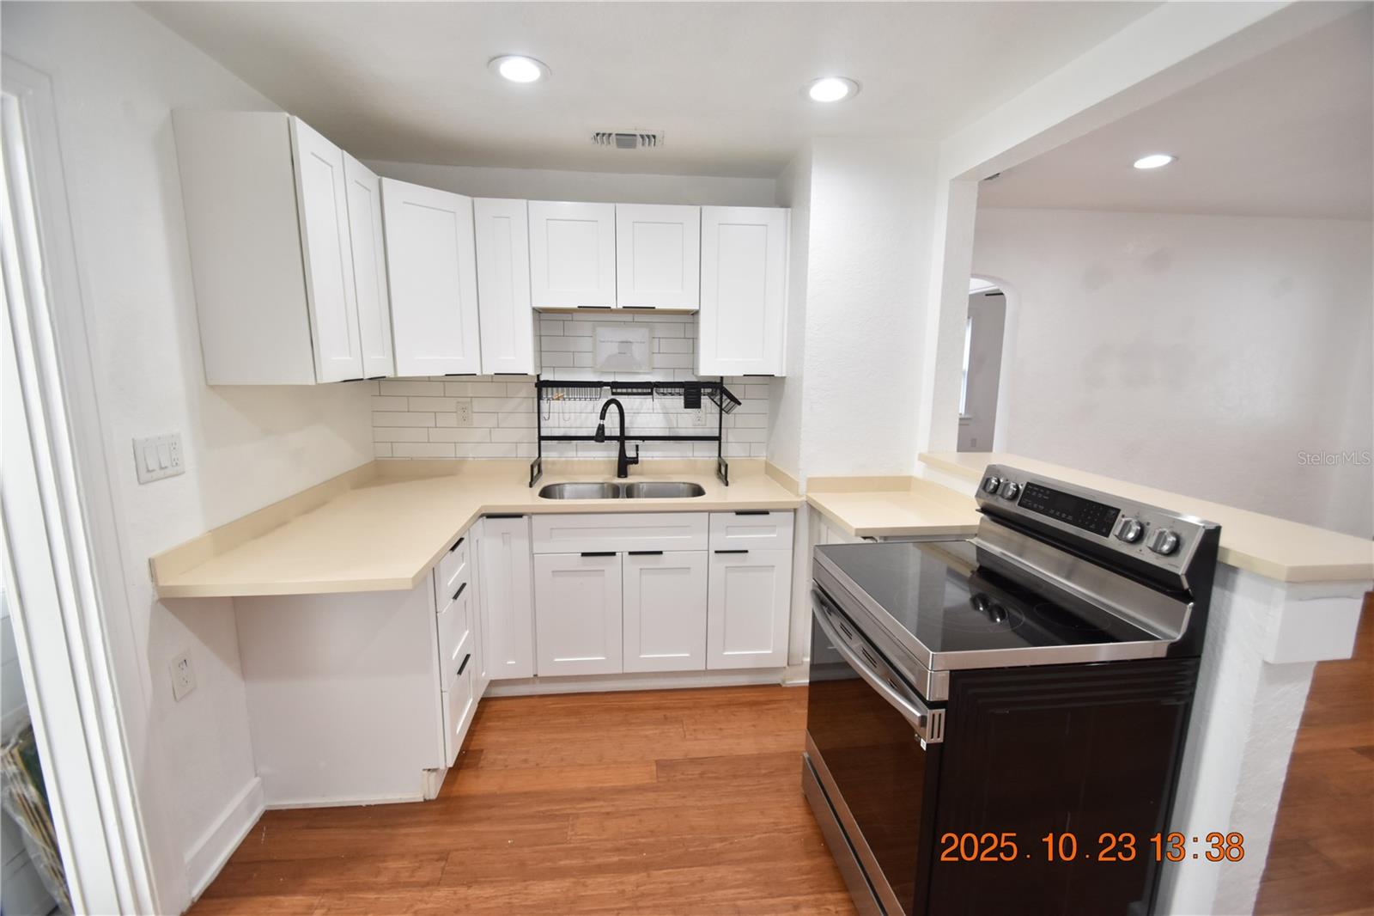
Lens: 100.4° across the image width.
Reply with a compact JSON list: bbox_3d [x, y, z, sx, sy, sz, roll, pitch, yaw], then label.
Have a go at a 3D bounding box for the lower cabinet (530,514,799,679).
[{"bbox_3d":[-0.135,0.584,2.858,1.177,0.844,0.596,0,10,-6],"label":"lower cabinet"}]

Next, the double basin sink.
[{"bbox_3d":[-0.299,0.246,2.699,0.776,0.190,0.350,0,10,-6],"label":"double basin sink"}]

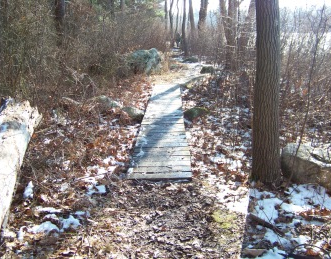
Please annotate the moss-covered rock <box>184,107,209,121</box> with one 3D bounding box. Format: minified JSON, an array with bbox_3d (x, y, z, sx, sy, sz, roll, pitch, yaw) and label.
[{"bbox_3d":[0.555,-0.280,6.400,0.460,0.230,0.400,0,16,0],"label":"moss-covered rock"}]

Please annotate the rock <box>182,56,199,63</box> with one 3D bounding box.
[{"bbox_3d":[0.940,-2.590,13.400,0.640,0.220,0.500,0,16,0],"label":"rock"}]

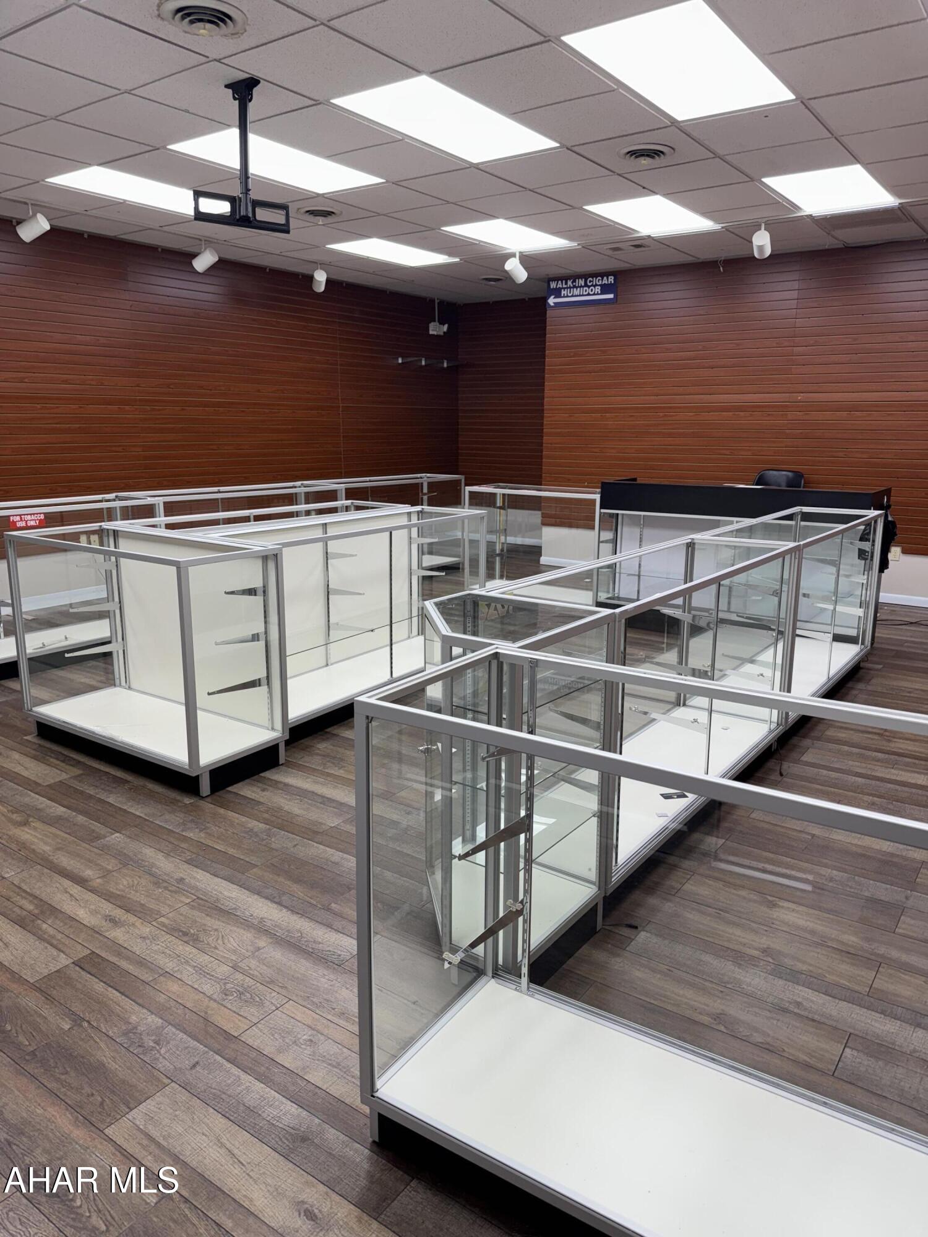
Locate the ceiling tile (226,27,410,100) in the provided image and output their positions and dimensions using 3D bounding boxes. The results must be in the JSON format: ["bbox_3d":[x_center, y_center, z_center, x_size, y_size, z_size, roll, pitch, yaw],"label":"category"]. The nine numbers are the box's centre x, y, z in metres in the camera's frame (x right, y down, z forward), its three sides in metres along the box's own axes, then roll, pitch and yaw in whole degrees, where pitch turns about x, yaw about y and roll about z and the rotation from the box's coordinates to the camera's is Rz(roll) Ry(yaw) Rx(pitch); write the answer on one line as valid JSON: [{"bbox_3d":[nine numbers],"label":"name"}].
[{"bbox_3d":[-0.591,-2.302,3.571,0.600,0.020,0.600,10,16,35],"label":"ceiling tile"}]

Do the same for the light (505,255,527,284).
[{"bbox_3d":[0.459,-3.018,7.444,0.128,0.200,0.170,10,2,35],"label":"light"}]

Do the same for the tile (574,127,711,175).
[{"bbox_3d":[0.976,-2.540,4.656,0.600,0.020,0.600,10,16,35],"label":"tile"}]

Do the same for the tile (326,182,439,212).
[{"bbox_3d":[-0.513,-2.800,5.715,0.600,0.020,0.600,10,16,35],"label":"tile"}]

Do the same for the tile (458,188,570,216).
[{"bbox_3d":[0.338,-2.825,5.834,0.600,0.020,0.600,10,16,35],"label":"tile"}]

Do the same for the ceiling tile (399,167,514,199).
[{"bbox_3d":[-0.018,-2.715,5.352,0.600,0.020,0.600,10,16,35],"label":"ceiling tile"}]

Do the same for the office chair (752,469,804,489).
[{"bbox_3d":[2.562,-0.651,7.126,0.600,1.125,0.620,8,15,28],"label":"office chair"}]

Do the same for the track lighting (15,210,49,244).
[{"bbox_3d":[-2.916,-2.646,5.819,0.175,0.134,0.134,-31,8,13],"label":"track lighting"}]

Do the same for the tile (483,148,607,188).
[{"bbox_3d":[0.477,-2.629,5.006,0.600,0.020,0.600,10,16,35],"label":"tile"}]

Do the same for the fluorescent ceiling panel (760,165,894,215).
[{"bbox_3d":[2.361,-2.733,5.516,0.600,0.050,1.200,10,16,35],"label":"fluorescent ceiling panel"}]

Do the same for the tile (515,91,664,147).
[{"bbox_3d":[0.620,-2.429,4.174,0.600,0.020,0.600,10,16,35],"label":"tile"}]

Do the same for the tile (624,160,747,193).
[{"bbox_3d":[1.333,-2.650,5.138,0.600,0.020,0.600,10,16,35],"label":"tile"}]

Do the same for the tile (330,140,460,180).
[{"bbox_3d":[-0.374,-2.604,4.870,0.600,0.020,0.600,10,16,35],"label":"tile"}]

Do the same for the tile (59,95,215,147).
[{"bbox_3d":[-1.581,-2.467,4.251,0.600,0.020,0.600,10,16,35],"label":"tile"}]

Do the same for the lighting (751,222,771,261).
[{"bbox_3d":[2.168,-2.725,6.242,0.128,0.200,0.170,10,2,35],"label":"lighting"}]

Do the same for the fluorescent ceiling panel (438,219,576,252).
[{"bbox_3d":[0.379,-3.078,6.918,0.590,0.040,1.190,10,16,35],"label":"fluorescent ceiling panel"}]

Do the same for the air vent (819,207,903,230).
[{"bbox_3d":[2.894,-2.904,6.225,0.580,0.030,0.570,10,16,35],"label":"air vent"}]

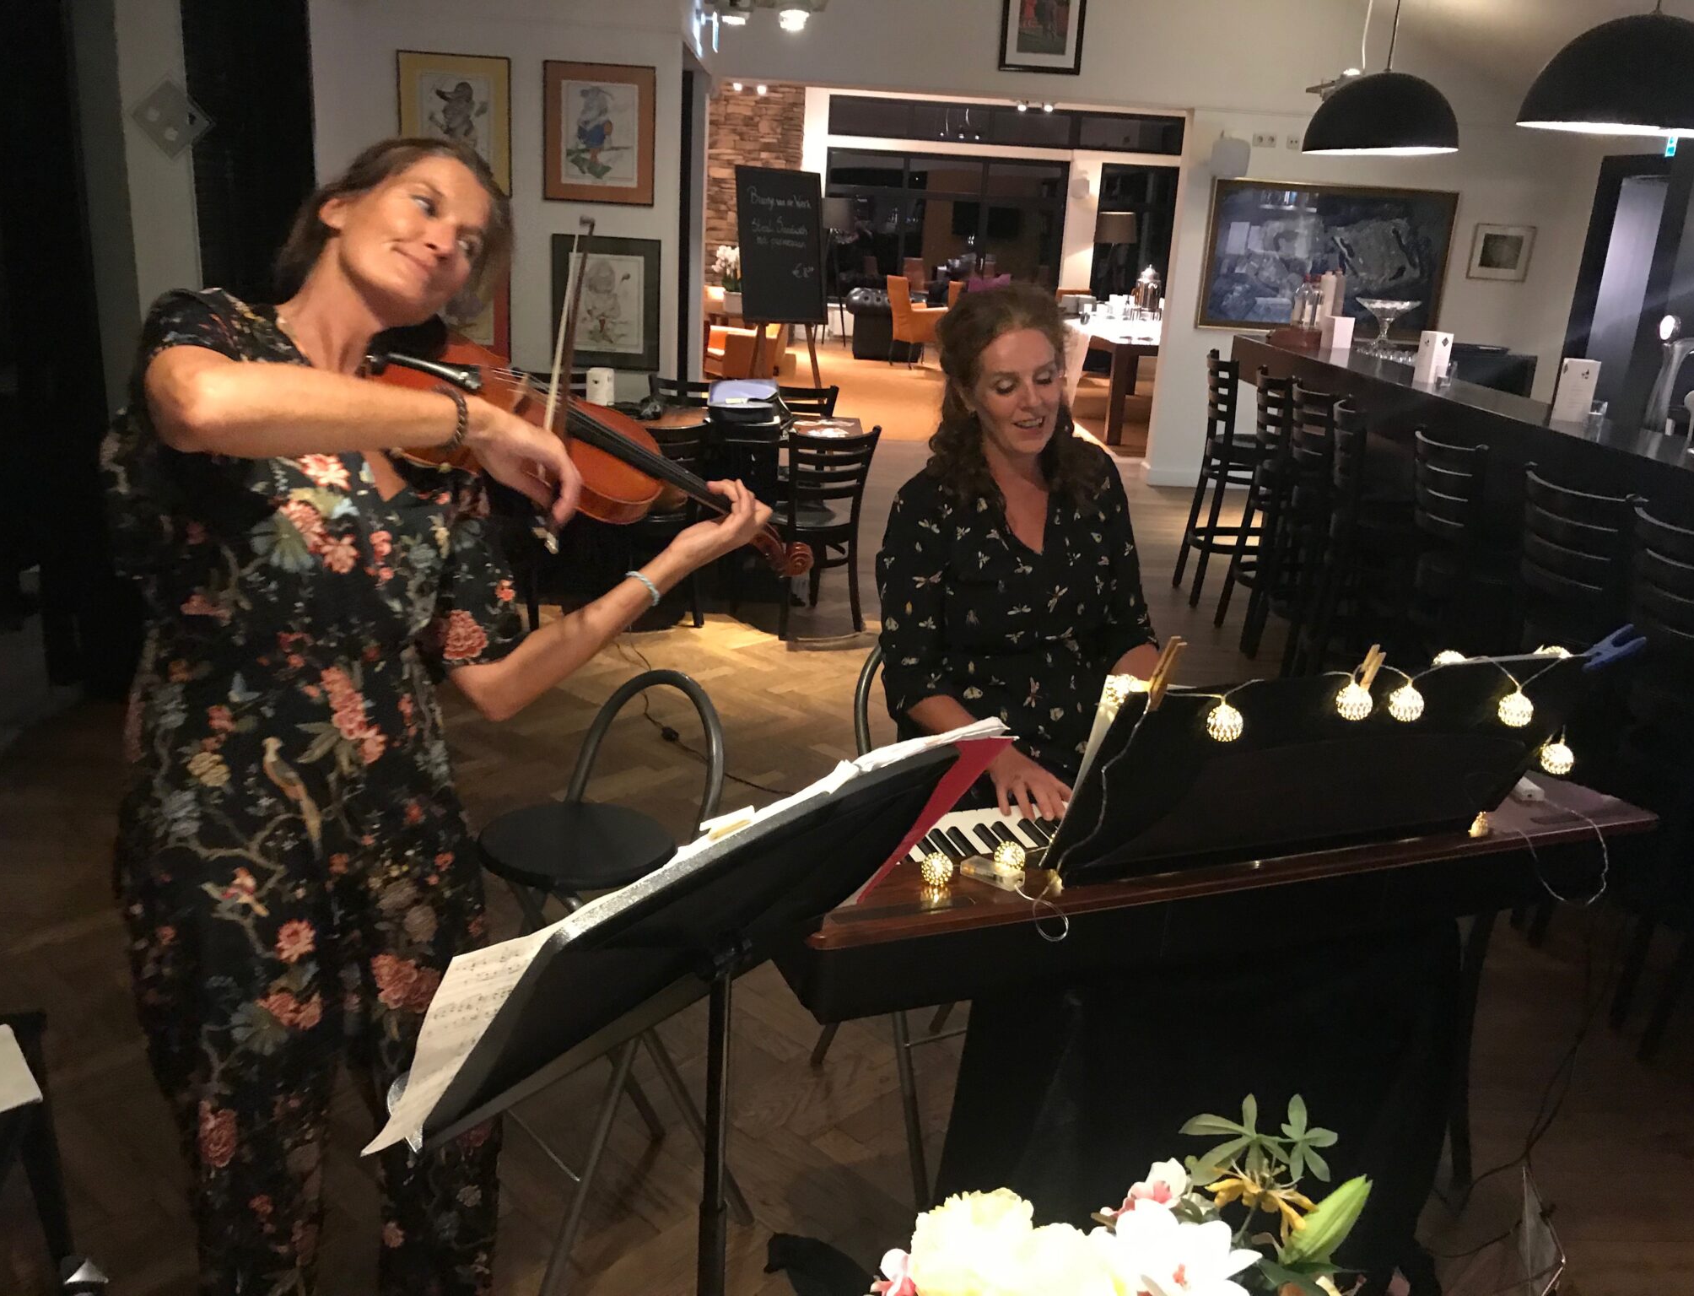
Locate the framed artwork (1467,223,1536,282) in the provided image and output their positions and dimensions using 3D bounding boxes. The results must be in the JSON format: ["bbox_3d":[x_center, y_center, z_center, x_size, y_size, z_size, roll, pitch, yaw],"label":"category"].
[{"bbox_3d":[4.312,-2.593,9.187,0.392,0.349,0.031,3,17,-1],"label":"framed artwork"}]

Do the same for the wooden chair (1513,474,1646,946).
[{"bbox_3d":[1.942,0.169,3.463,0.510,1.155,0.440,2,17,-4],"label":"wooden chair"}]

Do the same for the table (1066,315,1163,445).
[{"bbox_3d":[2.655,-2.593,13.219,1.087,0.800,3.948,3,17,-1],"label":"table"}]

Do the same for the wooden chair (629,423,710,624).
[{"bbox_3d":[-0.811,-0.538,5.771,0.430,0.850,0.500,-3,18,-19],"label":"wooden chair"}]

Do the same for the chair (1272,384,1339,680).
[{"bbox_3d":[1.907,-0.430,5.371,0.482,1.138,0.431,3,17,-1],"label":"chair"}]

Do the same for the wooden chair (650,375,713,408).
[{"bbox_3d":[-0.860,-0.844,6.704,0.426,0.846,0.482,9,18,18],"label":"wooden chair"}]

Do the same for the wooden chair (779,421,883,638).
[{"bbox_3d":[-0.177,-0.508,5.729,0.426,0.846,0.482,-6,19,-28],"label":"wooden chair"}]

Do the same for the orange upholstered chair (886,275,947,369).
[{"bbox_3d":[0.915,-3.888,16.757,0.615,1.026,0.554,-8,20,-32],"label":"orange upholstered chair"}]

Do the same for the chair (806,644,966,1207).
[{"bbox_3d":[0.196,0.431,2.540,0.385,0.943,0.472,-7,20,-31],"label":"chair"}]

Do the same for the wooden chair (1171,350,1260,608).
[{"bbox_3d":[1.907,-0.794,6.630,0.500,1.155,0.430,3,17,-1],"label":"wooden chair"}]

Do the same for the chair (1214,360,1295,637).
[{"bbox_3d":[1.913,-0.566,5.878,0.500,1.155,0.430,3,17,-1],"label":"chair"}]

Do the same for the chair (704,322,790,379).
[{"bbox_3d":[-1.082,-3.257,14.979,0.740,0.680,0.700,-3,18,-21],"label":"chair"}]

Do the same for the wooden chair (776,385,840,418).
[{"bbox_3d":[-0.230,-0.797,6.670,0.426,0.846,0.482,0,17,-11],"label":"wooden chair"}]

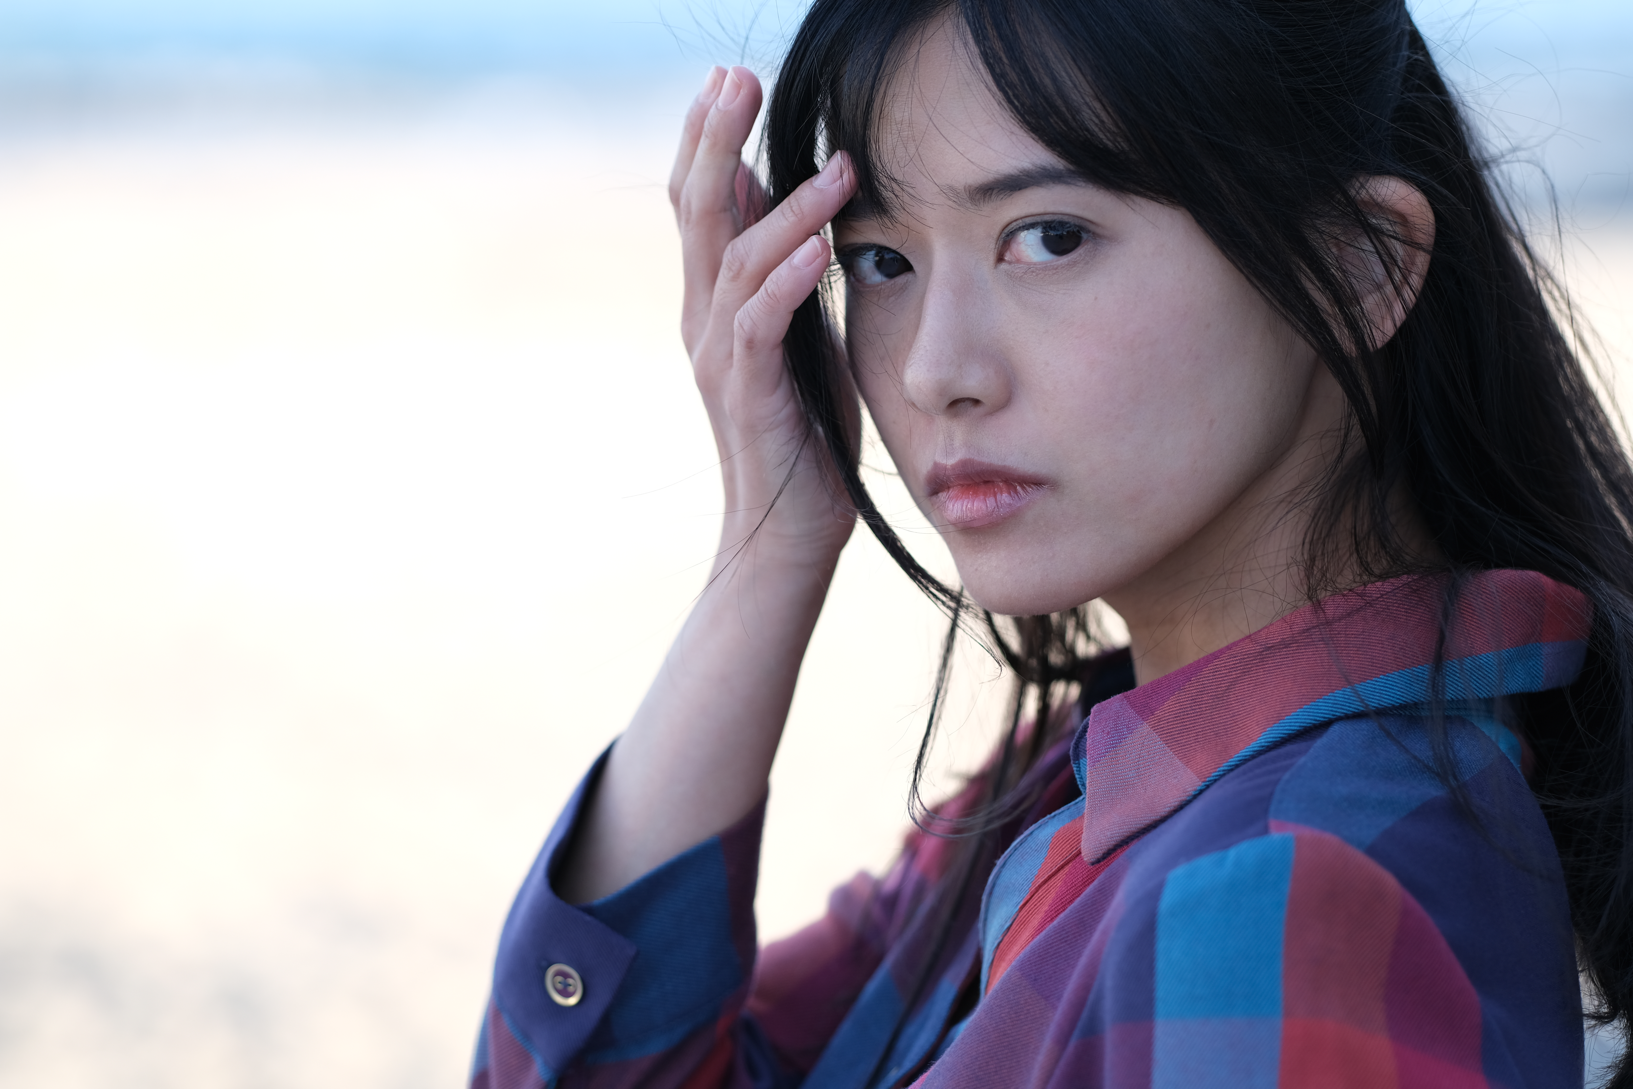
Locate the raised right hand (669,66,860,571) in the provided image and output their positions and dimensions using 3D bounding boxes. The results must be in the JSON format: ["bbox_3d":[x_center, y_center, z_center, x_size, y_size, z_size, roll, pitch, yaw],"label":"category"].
[{"bbox_3d":[-0.015,-0.068,1.840,0.056,0.155,0.082,-4,-2,-25],"label":"raised right hand"}]

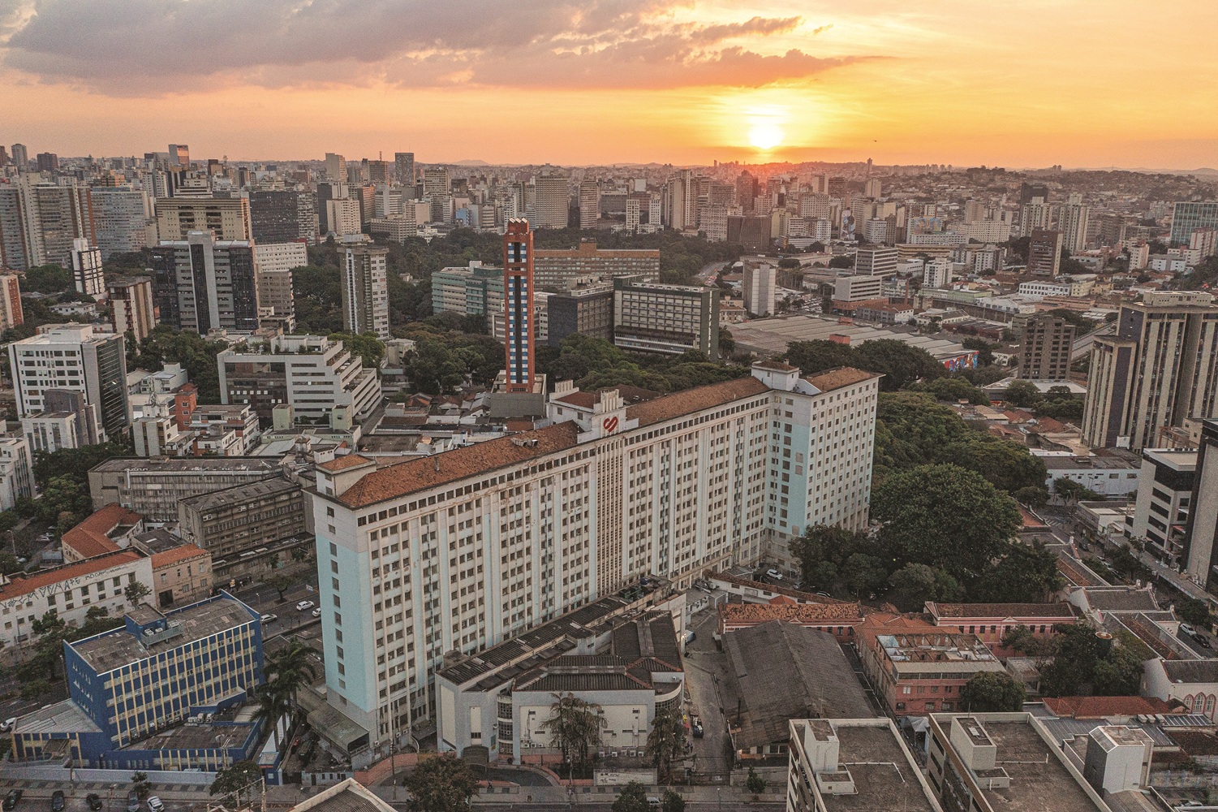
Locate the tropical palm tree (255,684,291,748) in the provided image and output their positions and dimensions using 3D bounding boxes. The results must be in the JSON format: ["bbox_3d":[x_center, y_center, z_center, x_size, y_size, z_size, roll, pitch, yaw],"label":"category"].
[{"bbox_3d":[-62.073,57.672,175.400,6.200,12.200,6.000,0,14,0],"label":"tropical palm tree"}]

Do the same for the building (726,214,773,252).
[{"bbox_3d":[195.371,-239.152,1328.424,60.000,55.480,25.000,0,14,-2],"label":"building"}]

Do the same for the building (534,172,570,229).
[{"bbox_3d":[-81.695,-291.370,1363.947,47.000,88.650,20.000,0,14,-2],"label":"building"}]

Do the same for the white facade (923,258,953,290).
[{"bbox_3d":[303.280,-122.080,874.820,13.500,26.410,26.000,14,19,43],"label":"white facade"}]

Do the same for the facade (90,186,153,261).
[{"bbox_3d":[-481.480,-179.380,941.840,54.000,71.290,12.000,0,14,-2],"label":"facade"}]

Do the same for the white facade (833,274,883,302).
[{"bbox_3d":[200.343,-94.958,761.587,40.000,19.000,14.000,-11,17,-38],"label":"white facade"}]

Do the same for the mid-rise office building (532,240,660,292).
[{"bbox_3d":[-14.276,-98.244,716.186,104.000,50.220,18.000,0,14,-2],"label":"mid-rise office building"}]

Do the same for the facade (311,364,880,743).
[{"bbox_3d":[11.909,23.423,226.046,27.160,55.520,165.700,13,18,41],"label":"facade"}]

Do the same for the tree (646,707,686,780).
[{"bbox_3d":[10.130,59.950,168.770,6.800,12.900,6.800,0,14,0],"label":"tree"}]

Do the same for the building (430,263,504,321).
[{"bbox_3d":[-78.540,-65.540,572.320,71.000,36.810,18.000,14,19,43],"label":"building"}]

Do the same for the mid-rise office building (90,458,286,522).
[{"bbox_3d":[-121.034,24.266,275.847,52.000,15.250,14.000,0,14,-2],"label":"mid-rise office building"}]

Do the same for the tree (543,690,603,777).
[{"bbox_3d":[-6.180,58.778,167.693,9.500,14.200,8.000,0,14,0],"label":"tree"}]

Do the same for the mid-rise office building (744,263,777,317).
[{"bbox_3d":[110.750,-85.036,697.559,18.000,38.950,20.000,-1,14,-6],"label":"mid-rise office building"}]

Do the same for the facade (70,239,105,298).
[{"bbox_3d":[-346.890,-91.800,628.460,8.000,37.060,20.500,0,14,-1],"label":"facade"}]

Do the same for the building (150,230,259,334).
[{"bbox_3d":[-203.530,-62.570,481.720,49.000,50.250,12.000,0,14,-2],"label":"building"}]

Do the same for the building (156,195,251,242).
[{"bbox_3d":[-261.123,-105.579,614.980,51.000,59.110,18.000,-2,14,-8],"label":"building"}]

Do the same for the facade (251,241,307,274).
[{"bbox_3d":[-216.321,-86.717,616.280,16.000,36.860,36.640,13,18,41],"label":"facade"}]

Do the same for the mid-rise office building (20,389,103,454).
[{"bbox_3d":[-169.271,7.571,293.656,16.500,22.500,13.500,1,14,5],"label":"mid-rise office building"}]

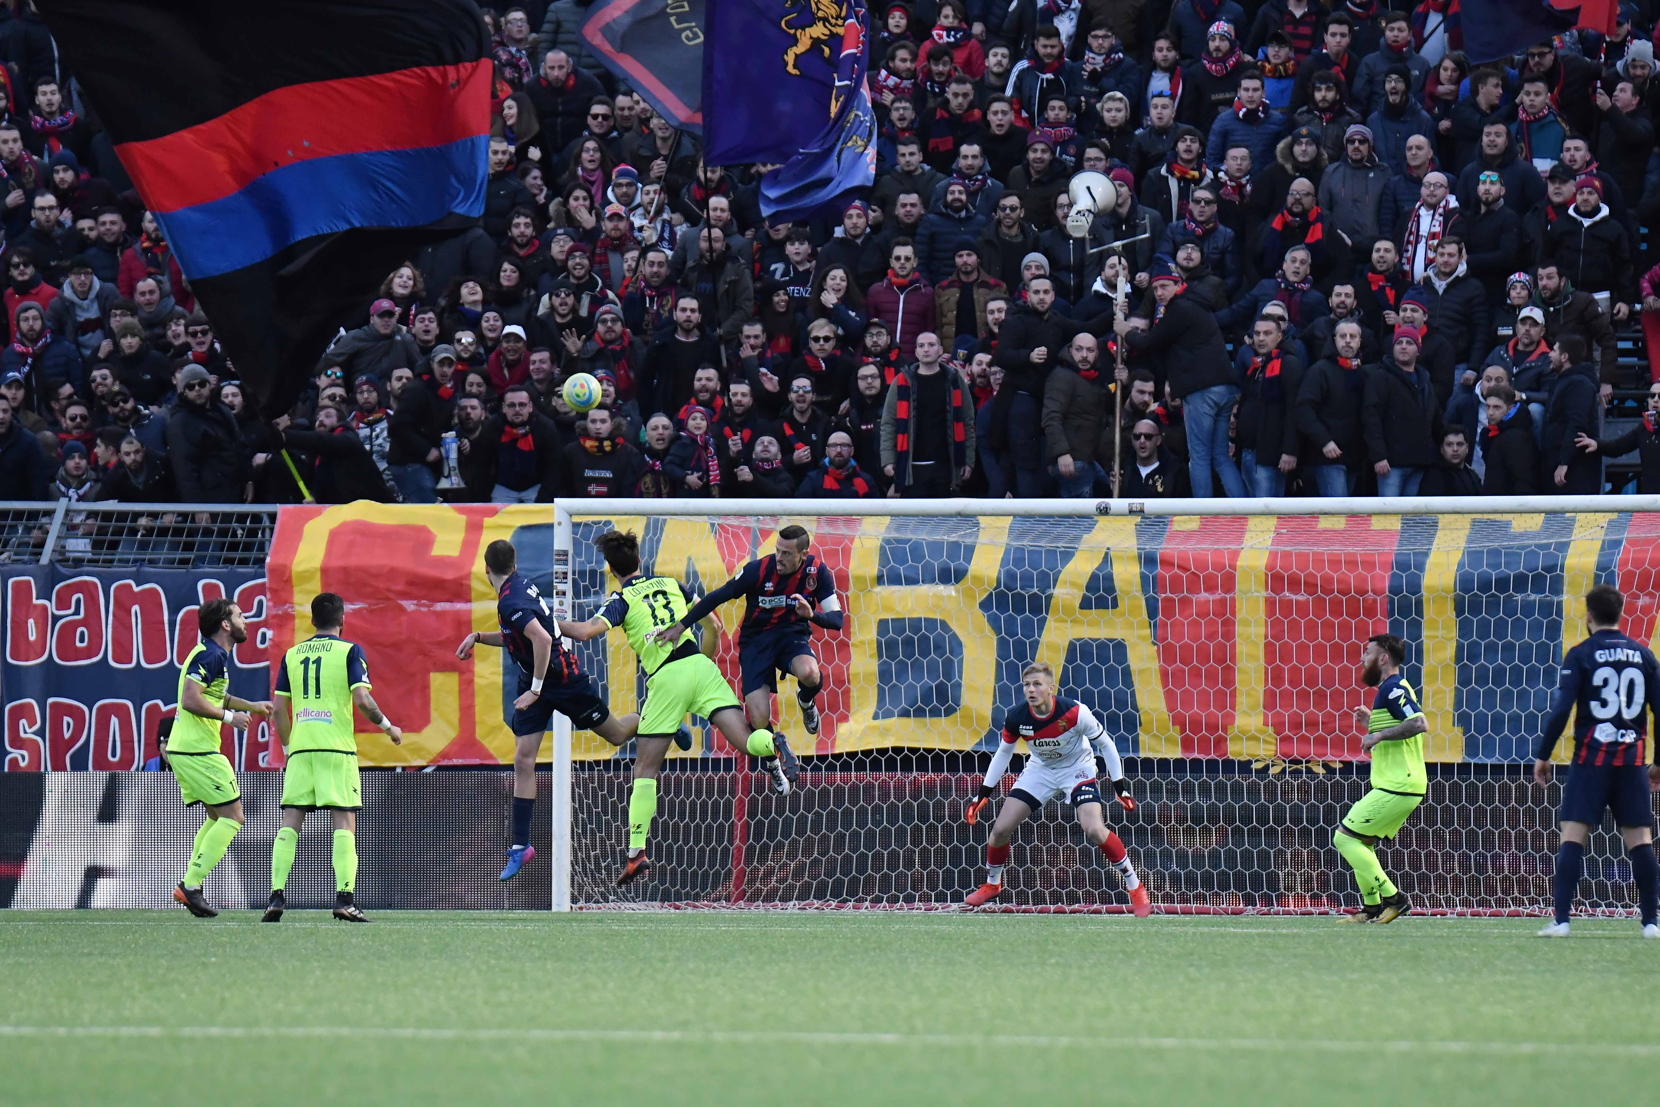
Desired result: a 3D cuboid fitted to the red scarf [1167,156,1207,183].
[{"bbox_3d":[2.454,-2.647,128.500,0.280,0.200,0.240,0,-1,7],"label":"red scarf"}]

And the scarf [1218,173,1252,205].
[{"bbox_3d":[2.735,-2.464,126.000,0.245,0.235,0.220,0,-1,3],"label":"scarf"}]

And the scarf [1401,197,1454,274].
[{"bbox_3d":[4.062,-2.149,127.000,0.370,0.570,0.260,0,-1,19],"label":"scarf"}]

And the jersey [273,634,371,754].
[{"bbox_3d":[-2.760,0.762,101.500,0.520,0.650,0.290,0,-1,21],"label":"jersey"}]

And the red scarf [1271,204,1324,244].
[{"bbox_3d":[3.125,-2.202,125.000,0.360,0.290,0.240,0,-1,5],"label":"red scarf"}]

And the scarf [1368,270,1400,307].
[{"bbox_3d":[3.673,-1.749,124.000,0.235,0.260,0.200,0,-1,3],"label":"scarf"}]

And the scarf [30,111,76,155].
[{"bbox_3d":[-5.496,-2.981,132.000,0.330,0.300,0.250,0,-1,3],"label":"scarf"}]

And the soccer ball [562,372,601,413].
[{"bbox_3d":[-1.385,-0.901,104.700,0.220,0.220,0.220,0,-1,0],"label":"soccer ball"}]

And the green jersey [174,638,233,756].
[{"bbox_3d":[-3.520,0.790,104.300,0.310,0.660,0.500,8,-3,-17],"label":"green jersey"}]

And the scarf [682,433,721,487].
[{"bbox_3d":[-0.848,-0.625,124.000,0.260,0.370,0.190,0,-1,0],"label":"scarf"}]

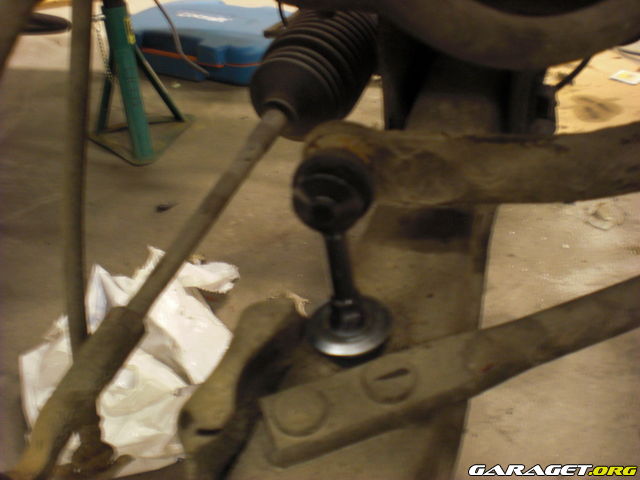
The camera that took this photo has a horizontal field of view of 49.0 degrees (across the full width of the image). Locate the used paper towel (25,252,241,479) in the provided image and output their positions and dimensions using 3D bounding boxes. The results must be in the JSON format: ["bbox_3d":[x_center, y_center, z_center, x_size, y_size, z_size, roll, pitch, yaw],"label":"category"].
[{"bbox_3d":[-0.208,0.105,0.788,0.260,0.095,0.310,13,38,24],"label":"used paper towel"}]

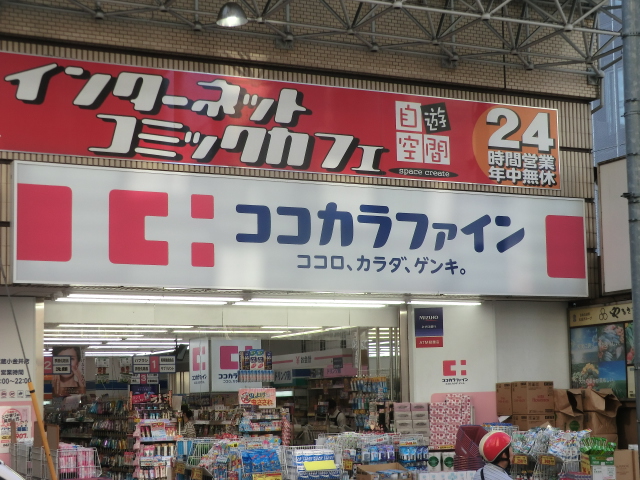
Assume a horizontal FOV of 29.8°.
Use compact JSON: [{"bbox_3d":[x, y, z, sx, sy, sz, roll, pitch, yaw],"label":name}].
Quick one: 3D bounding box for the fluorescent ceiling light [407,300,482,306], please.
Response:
[{"bbox_3d":[1.807,0.911,17.298,1.230,0.080,0.100,2,-8,-25],"label":"fluorescent ceiling light"}]

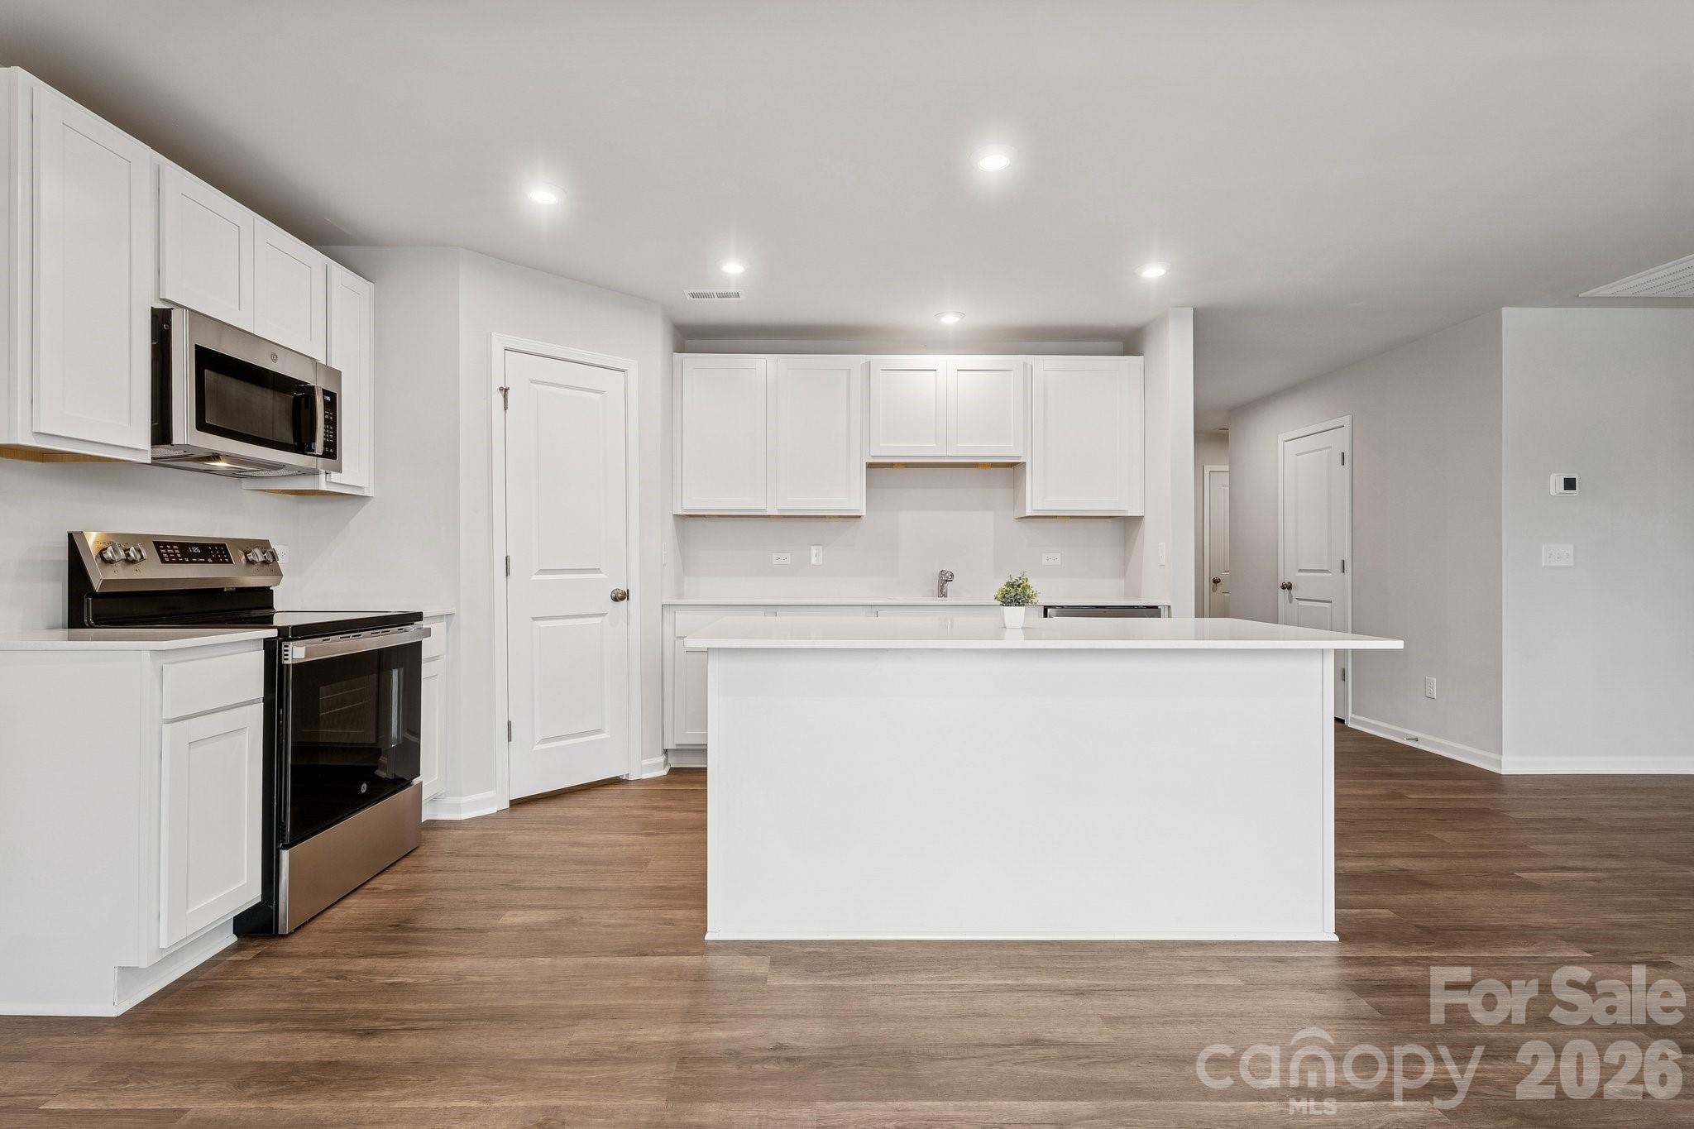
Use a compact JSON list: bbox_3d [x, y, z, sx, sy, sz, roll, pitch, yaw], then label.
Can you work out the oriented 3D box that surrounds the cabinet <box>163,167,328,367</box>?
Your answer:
[{"bbox_3d":[-2.200,-0.990,2.565,0.345,0.468,0.720,0,0,0],"label":"cabinet"}]

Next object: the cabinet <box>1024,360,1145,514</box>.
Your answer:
[{"bbox_3d":[1.349,-0.729,4.409,0.674,0.909,0.324,0,0,-1],"label":"cabinet"}]

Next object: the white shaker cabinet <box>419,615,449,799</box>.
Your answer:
[{"bbox_3d":[-1.989,0.630,3.055,0.627,0.843,0.299,0,0,-1],"label":"white shaker cabinet"}]

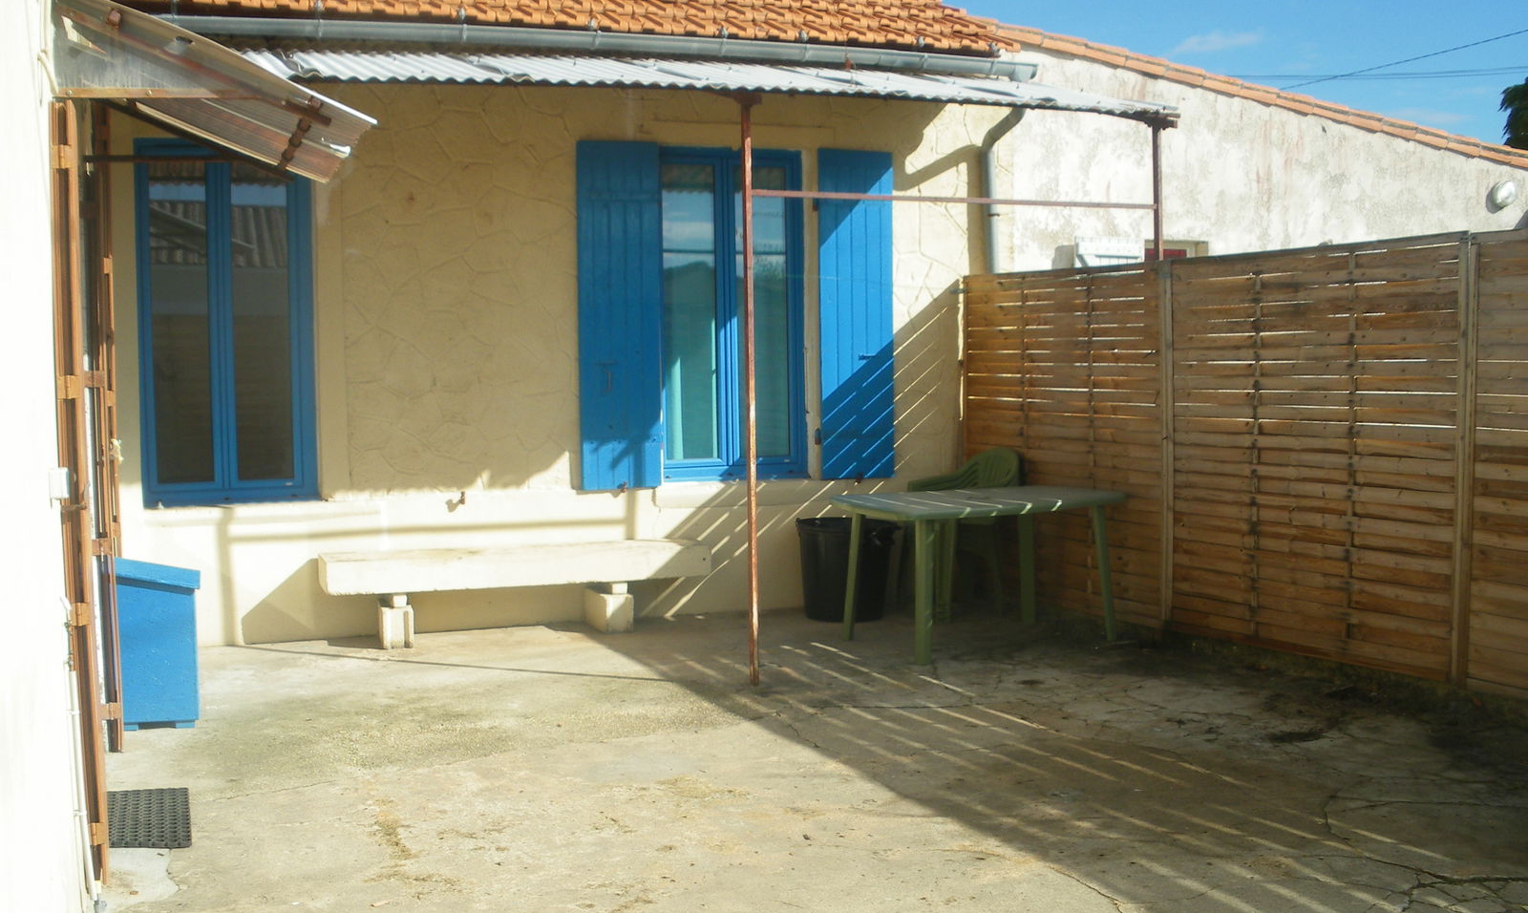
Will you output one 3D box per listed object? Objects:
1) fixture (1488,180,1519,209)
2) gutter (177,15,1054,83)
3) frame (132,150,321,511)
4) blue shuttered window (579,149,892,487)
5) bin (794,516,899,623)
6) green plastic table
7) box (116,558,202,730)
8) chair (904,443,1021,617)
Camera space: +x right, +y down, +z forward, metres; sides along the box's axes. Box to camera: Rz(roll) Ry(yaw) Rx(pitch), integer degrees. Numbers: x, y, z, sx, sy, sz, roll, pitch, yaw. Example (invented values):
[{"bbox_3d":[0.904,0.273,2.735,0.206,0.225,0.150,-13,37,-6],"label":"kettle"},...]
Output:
[{"bbox_3d":[4.948,-1.756,10.631,0.190,0.190,0.100,-2,4,-18],"label":"fixture"},{"bbox_3d":[-0.709,-2.110,8.295,4.748,0.100,0.140,-2,4,-18],"label":"gutter"},{"bbox_3d":[-2.805,-0.688,8.327,0.875,1.889,0.080,-2,4,-18],"label":"frame"},{"bbox_3d":[-0.135,-0.799,9.080,1.869,1.923,0.140,-2,4,-18],"label":"blue shuttered window"},{"bbox_3d":[0.477,0.625,8.989,0.540,0.558,0.540,-1,3,0],"label":"bin"},{"bbox_3d":[1.142,0.582,8.204,1.370,0.721,0.900,-2,4,-23],"label":"green plastic table"},{"bbox_3d":[-2.476,0.751,6.510,0.340,0.658,0.480,-2,4,-18],"label":"box"},{"bbox_3d":[1.160,0.424,9.069,0.580,0.937,0.540,-2,4,-28],"label":"chair"}]

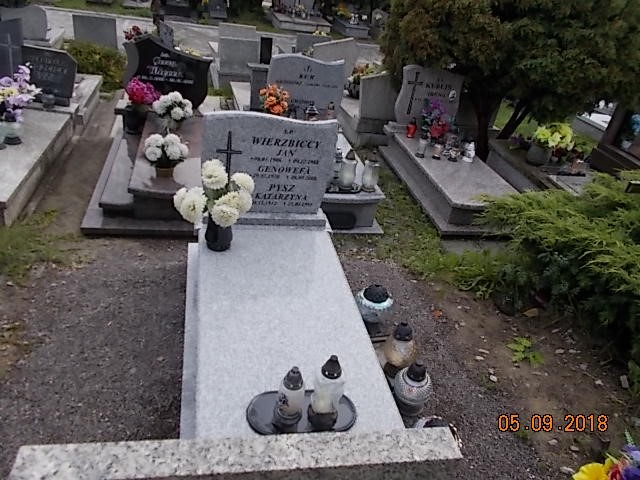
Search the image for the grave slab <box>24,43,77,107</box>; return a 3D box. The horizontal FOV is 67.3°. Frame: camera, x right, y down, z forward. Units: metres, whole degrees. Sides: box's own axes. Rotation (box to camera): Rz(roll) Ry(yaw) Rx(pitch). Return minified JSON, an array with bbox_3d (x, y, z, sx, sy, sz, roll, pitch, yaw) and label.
[{"bbox_3d":[-2.360,-1.431,4.210,0.420,0.460,0.100,0,33,-14],"label":"grave slab"}]

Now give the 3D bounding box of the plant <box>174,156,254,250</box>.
[{"bbox_3d":[-0.545,-0.156,2.475,0.390,0.450,0.340,0,33,-14],"label":"plant"}]

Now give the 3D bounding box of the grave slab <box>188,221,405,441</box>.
[{"bbox_3d":[-0.194,0.410,2.163,0.760,0.220,1.420,0,34,-14],"label":"grave slab"}]

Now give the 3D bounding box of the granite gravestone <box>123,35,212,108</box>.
[{"bbox_3d":[-1.273,-1.384,3.987,0.720,0.540,0.100,0,34,-14],"label":"granite gravestone"}]

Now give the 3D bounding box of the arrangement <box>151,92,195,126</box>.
[{"bbox_3d":[-1.235,-1.067,4.090,0.310,0.280,0.280,0,33,-14],"label":"arrangement"}]

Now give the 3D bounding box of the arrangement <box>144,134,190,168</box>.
[{"bbox_3d":[-0.952,-0.538,2.986,0.260,0.250,0.250,1,33,-14],"label":"arrangement"}]

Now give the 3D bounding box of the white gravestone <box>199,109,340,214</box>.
[{"bbox_3d":[-0.293,-0.405,2.577,0.666,0.561,0.080,1,33,-14],"label":"white gravestone"}]

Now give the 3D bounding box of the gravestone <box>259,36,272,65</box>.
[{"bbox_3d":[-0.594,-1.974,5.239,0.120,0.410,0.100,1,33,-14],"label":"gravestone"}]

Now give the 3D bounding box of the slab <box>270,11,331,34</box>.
[{"bbox_3d":[-0.461,-5.033,11.169,1.170,0.200,1.300,0,33,-14],"label":"slab"}]

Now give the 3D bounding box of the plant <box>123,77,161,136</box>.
[{"bbox_3d":[-1.385,-1.039,3.712,0.270,0.440,0.270,1,33,-14],"label":"plant"}]

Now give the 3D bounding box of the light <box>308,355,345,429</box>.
[{"bbox_3d":[0.024,0.497,1.587,0.107,0.325,0.107,-1,34,-13],"label":"light"}]

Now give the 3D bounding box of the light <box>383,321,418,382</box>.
[{"bbox_3d":[0.353,0.490,2.119,0.142,0.305,0.142,-3,34,-11],"label":"light"}]

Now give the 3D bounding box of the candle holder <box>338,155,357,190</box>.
[{"bbox_3d":[0.193,-0.470,3.254,0.120,0.250,0.120,0,34,-14],"label":"candle holder"}]

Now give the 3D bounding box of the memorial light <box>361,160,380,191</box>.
[{"bbox_3d":[0.372,-0.485,3.536,0.115,0.250,0.115,0,33,-14],"label":"memorial light"}]

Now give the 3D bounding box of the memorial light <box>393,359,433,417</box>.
[{"bbox_3d":[0.391,0.609,1.973,0.148,0.275,0.148,-5,35,-10],"label":"memorial light"}]

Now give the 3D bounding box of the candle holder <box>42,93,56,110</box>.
[{"bbox_3d":[-2.371,-1.215,4.193,0.100,0.115,0.100,0,33,-14],"label":"candle holder"}]

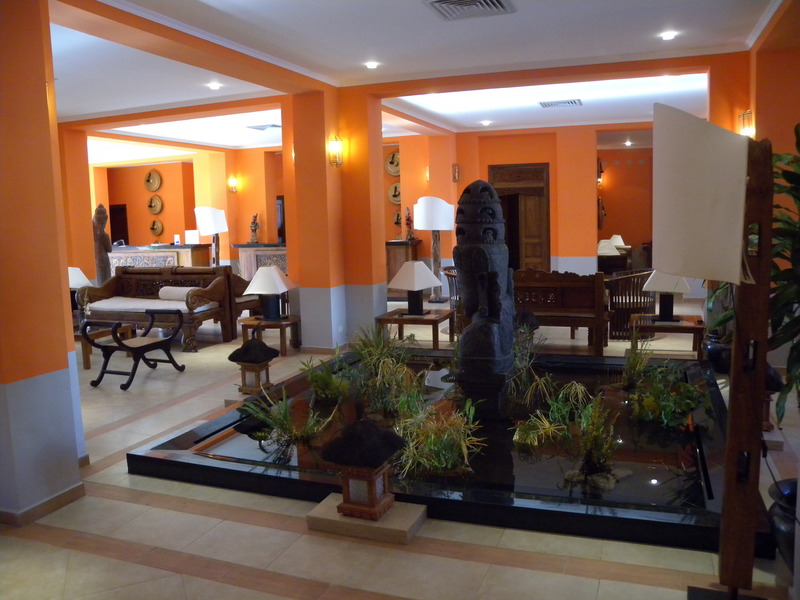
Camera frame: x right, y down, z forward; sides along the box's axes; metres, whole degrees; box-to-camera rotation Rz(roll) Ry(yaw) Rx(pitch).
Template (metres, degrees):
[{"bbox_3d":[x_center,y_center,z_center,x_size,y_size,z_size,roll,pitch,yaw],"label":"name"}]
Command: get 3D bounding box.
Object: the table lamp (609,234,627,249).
[{"bbox_3d":[5.245,-1.221,15.653,0.474,0.657,0.474,1,7,21],"label":"table lamp"}]

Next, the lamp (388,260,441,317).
[{"bbox_3d":[0.184,-0.158,8.350,0.543,0.659,0.543,-7,9,-35],"label":"lamp"}]

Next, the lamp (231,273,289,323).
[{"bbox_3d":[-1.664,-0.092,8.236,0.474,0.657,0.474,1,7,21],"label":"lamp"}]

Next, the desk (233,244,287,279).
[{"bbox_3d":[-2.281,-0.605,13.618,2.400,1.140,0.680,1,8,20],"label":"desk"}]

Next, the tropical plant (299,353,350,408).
[{"bbox_3d":[-0.642,0.676,5.500,0.440,0.440,0.420,-2,7,0],"label":"tropical plant"}]

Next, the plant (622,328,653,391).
[{"bbox_3d":[2.037,0.507,5.559,0.265,0.530,0.285,1,7,21],"label":"plant"}]

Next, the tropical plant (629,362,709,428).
[{"bbox_3d":[1.969,0.700,4.773,0.551,0.356,0.518,1,8,20],"label":"tropical plant"}]

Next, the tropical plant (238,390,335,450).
[{"bbox_3d":[-0.787,0.800,4.567,0.612,0.367,0.550,1,7,21],"label":"tropical plant"}]

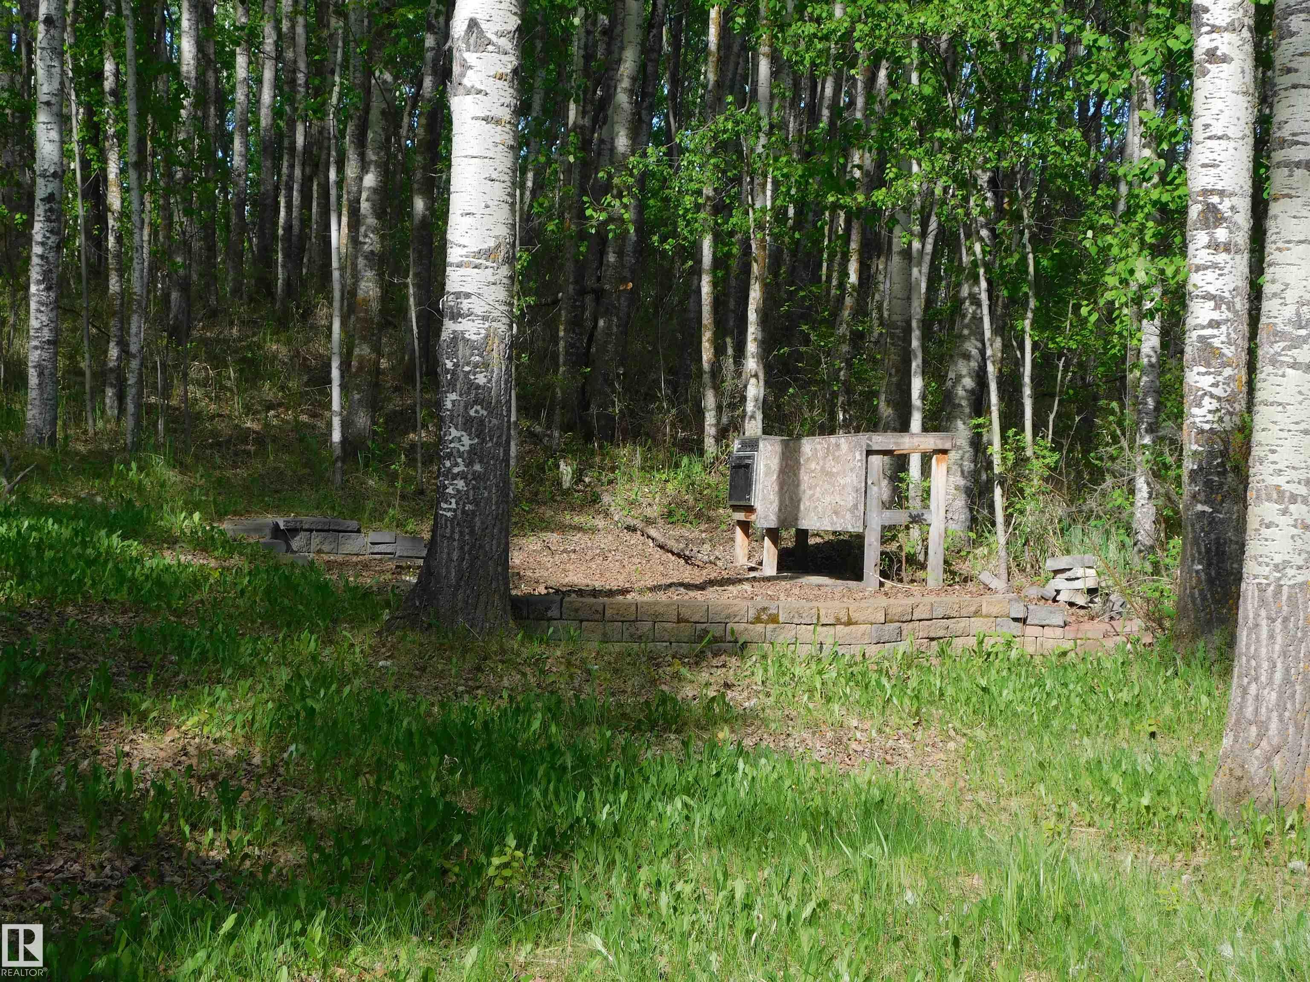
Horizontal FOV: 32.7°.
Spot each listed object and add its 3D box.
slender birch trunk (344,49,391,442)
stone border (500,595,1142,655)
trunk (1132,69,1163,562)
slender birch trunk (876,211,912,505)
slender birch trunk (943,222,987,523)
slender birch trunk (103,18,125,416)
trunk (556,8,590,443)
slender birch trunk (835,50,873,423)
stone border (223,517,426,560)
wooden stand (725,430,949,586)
[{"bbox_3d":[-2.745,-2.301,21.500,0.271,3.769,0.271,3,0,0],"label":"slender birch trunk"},{"bbox_3d":[1.080,0.845,14.200,4.000,0.360,0.850,0,0,-5],"label":"stone border"},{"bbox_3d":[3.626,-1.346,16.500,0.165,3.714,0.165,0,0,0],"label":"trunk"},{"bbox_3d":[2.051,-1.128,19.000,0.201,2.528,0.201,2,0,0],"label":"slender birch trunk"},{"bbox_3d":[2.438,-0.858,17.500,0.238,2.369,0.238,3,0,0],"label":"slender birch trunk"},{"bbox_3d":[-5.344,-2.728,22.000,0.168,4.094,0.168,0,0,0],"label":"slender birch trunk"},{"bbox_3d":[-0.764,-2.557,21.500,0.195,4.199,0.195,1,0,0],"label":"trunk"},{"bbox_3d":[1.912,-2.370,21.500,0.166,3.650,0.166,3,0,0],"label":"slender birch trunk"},{"bbox_3d":[-2.262,0.333,15.300,1.380,0.270,0.420,0,0,-5],"label":"stone border"},{"bbox_3d":[1.260,0.130,15.550,0.720,1.000,1.750,0,0,-29],"label":"wooden stand"}]

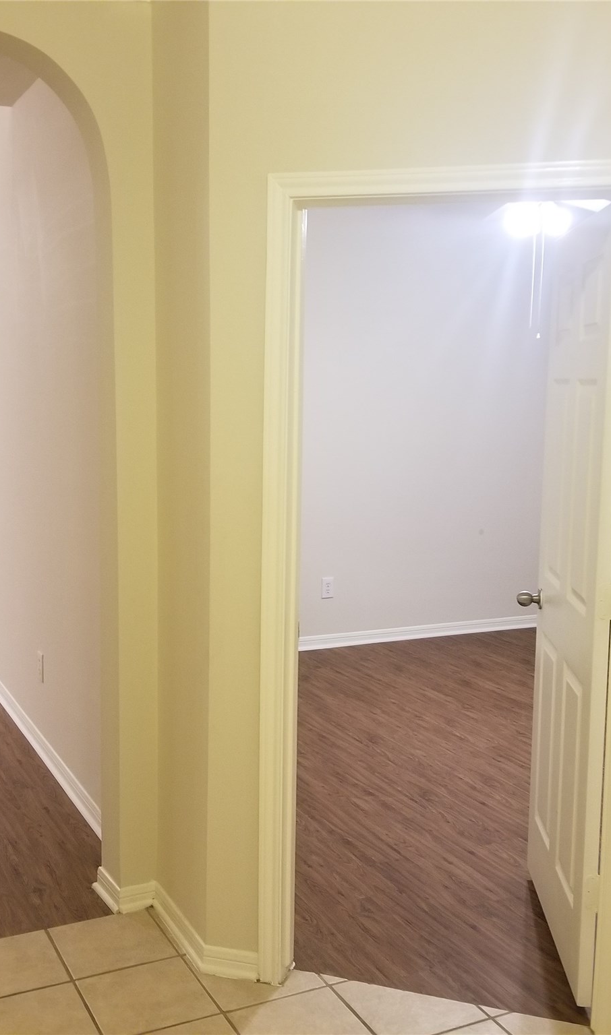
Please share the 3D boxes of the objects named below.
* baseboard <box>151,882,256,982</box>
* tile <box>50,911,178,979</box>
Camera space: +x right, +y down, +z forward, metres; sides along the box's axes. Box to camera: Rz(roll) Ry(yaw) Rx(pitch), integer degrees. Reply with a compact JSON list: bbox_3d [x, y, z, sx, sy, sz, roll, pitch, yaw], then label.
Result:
[{"bbox_3d":[-0.307,1.190,2.986,0.130,0.076,0.528,-3,8,-32],"label":"baseboard"},{"bbox_3d":[-0.551,1.229,2.988,0.299,0.010,0.299,-2,7,-26],"label":"tile"}]

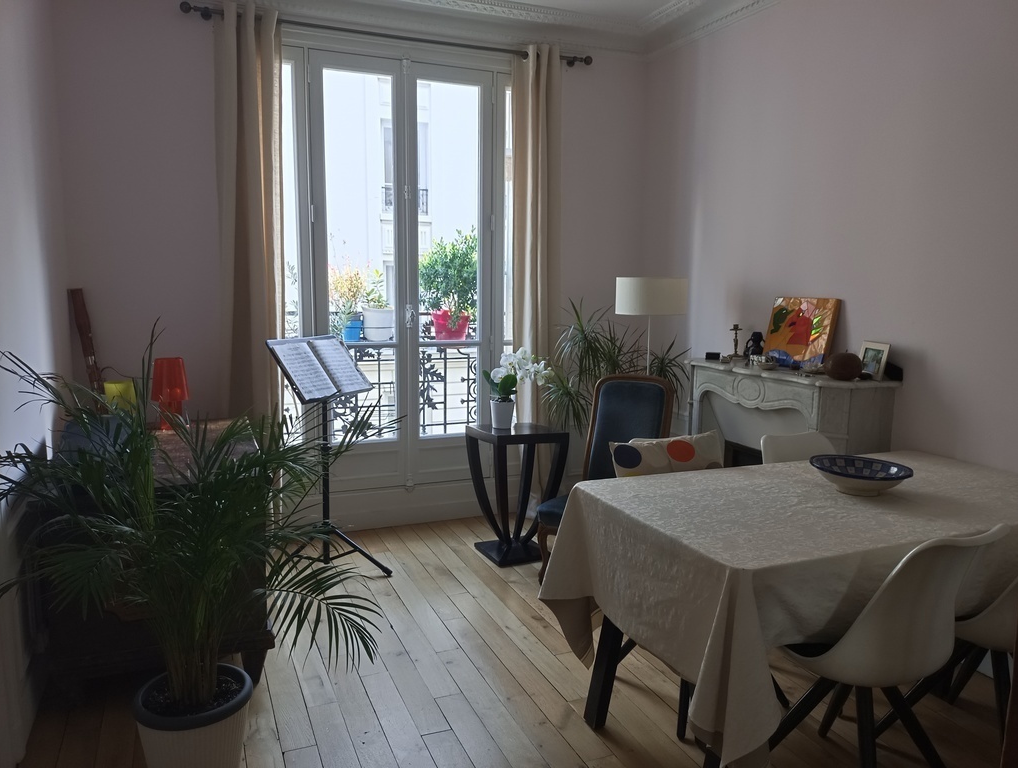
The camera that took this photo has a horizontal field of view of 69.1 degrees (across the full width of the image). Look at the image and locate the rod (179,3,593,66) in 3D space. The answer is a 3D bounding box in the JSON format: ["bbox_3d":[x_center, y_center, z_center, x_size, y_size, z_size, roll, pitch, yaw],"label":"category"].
[{"bbox_3d":[-0.537,-1.861,3.983,2.260,0.080,0.120,-3,9,-23],"label":"rod"}]

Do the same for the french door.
[{"bbox_3d":[-0.604,-0.595,4.228,1.400,2.423,0.100,-3,9,-23],"label":"french door"}]

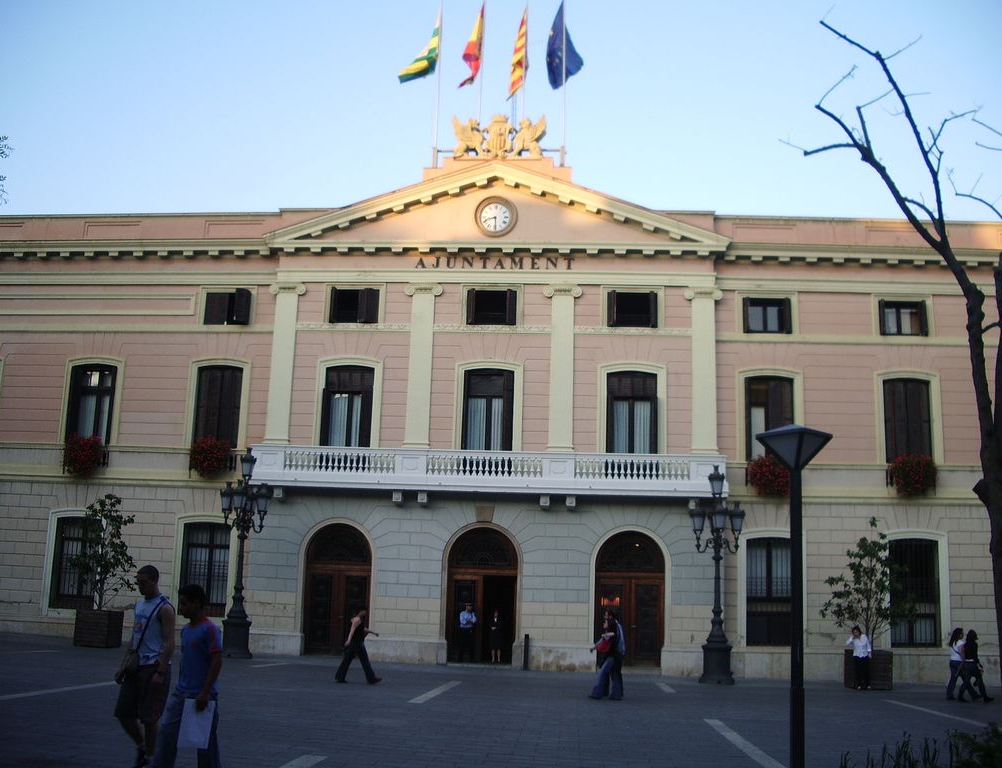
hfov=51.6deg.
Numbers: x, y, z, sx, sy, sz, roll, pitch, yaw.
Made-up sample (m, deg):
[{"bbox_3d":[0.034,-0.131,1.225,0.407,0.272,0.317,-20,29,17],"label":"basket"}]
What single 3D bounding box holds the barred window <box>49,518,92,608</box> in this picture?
[{"bbox_3d":[-13.193,5.568,32.217,1.434,2.821,0.300,1,-12,4],"label":"barred window"}]

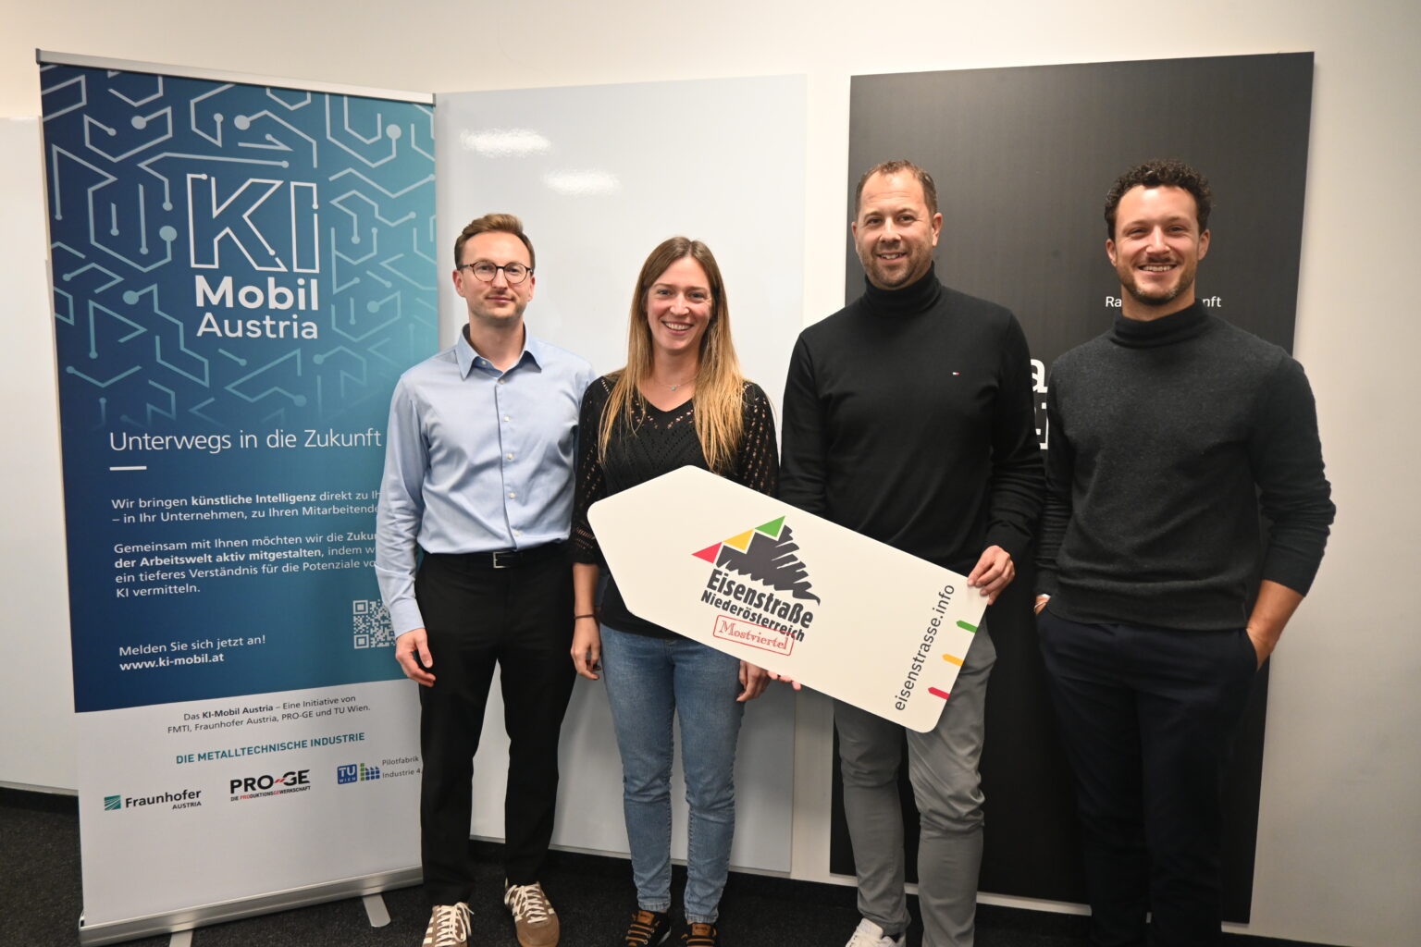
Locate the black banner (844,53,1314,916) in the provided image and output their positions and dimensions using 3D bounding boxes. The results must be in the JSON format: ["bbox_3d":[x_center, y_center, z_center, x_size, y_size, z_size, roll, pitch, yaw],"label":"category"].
[{"bbox_3d":[0.814,0.059,2.276,1.000,2.000,0.030,2,6,12],"label":"black banner"}]

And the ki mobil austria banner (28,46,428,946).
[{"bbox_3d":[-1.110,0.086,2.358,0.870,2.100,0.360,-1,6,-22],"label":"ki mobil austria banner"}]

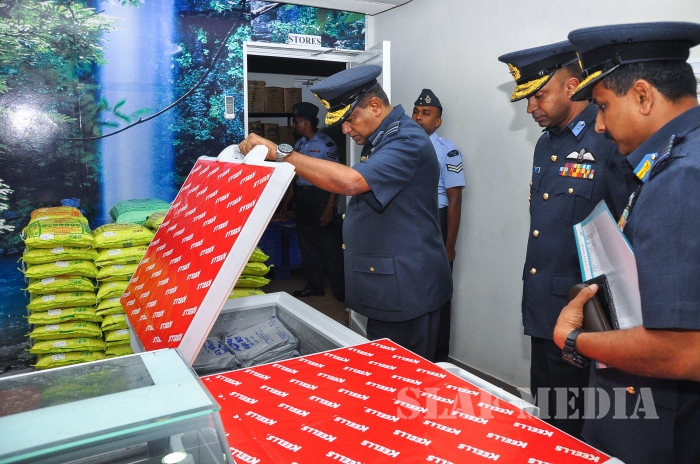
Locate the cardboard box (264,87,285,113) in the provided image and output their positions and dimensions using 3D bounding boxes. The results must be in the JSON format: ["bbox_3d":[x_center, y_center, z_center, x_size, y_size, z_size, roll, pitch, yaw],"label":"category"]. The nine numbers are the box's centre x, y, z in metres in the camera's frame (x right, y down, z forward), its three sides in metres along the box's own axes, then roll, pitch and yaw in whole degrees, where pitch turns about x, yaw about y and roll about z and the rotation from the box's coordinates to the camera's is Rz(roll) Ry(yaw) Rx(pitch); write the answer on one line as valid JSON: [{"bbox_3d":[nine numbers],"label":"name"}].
[{"bbox_3d":[-0.860,-1.386,5.543,0.214,0.260,0.300,-7,11,-32],"label":"cardboard box"}]

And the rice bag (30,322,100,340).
[{"bbox_3d":[-1.375,0.414,2.564,0.286,0.075,0.380,-4,9,-24],"label":"rice bag"}]

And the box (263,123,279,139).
[{"bbox_3d":[-0.962,-1.097,6.019,0.215,0.285,0.280,-6,9,-31],"label":"box"}]

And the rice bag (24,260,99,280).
[{"bbox_3d":[-1.509,0.158,2.728,0.314,0.087,0.380,-7,11,-32],"label":"rice bag"}]

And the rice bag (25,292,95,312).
[{"bbox_3d":[-1.518,0.316,2.749,0.301,0.088,0.380,-7,11,-32],"label":"rice bag"}]

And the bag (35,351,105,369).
[{"bbox_3d":[-1.369,0.546,2.586,0.275,0.075,0.380,-4,9,-24],"label":"bag"}]

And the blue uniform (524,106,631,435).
[{"bbox_3d":[0.775,0.310,1.900,0.320,1.490,0.510,-5,10,-21],"label":"blue uniform"}]

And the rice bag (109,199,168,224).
[{"bbox_3d":[-1.195,-0.125,2.991,0.295,0.100,0.420,-5,9,-29],"label":"rice bag"}]

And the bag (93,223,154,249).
[{"bbox_3d":[-1.150,0.005,2.646,0.257,0.080,0.380,-5,9,-27],"label":"bag"}]

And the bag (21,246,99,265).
[{"bbox_3d":[-1.506,0.089,2.719,0.322,0.086,0.380,-7,11,-32],"label":"bag"}]

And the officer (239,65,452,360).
[{"bbox_3d":[0.000,0.270,1.900,0.750,1.700,0.520,-4,10,-19],"label":"officer"}]

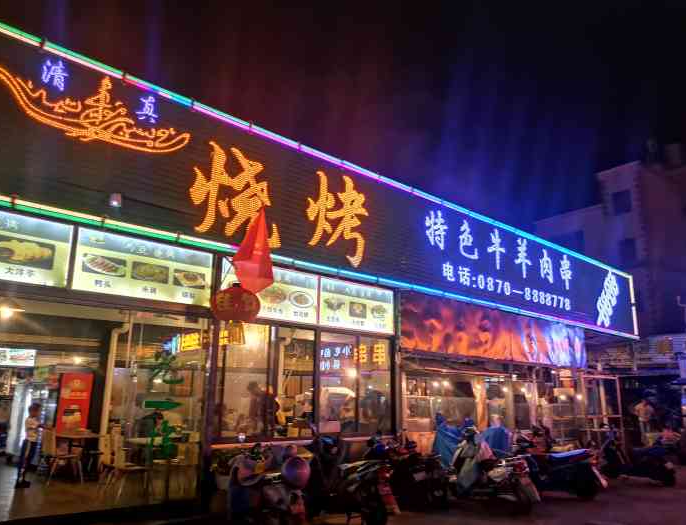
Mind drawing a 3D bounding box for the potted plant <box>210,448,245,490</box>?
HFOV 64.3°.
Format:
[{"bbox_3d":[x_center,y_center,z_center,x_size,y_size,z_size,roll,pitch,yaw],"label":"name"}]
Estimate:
[{"bbox_3d":[-1.467,2.702,7.059,0.450,0.500,0.420,13,-19,-41],"label":"potted plant"}]

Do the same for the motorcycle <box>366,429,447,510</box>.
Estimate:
[{"bbox_3d":[0.986,3.218,8.870,0.680,1.080,1.800,7,-14,-21],"label":"motorcycle"}]

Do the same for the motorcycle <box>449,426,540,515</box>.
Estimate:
[{"bbox_3d":[2.255,3.194,8.630,0.680,1.080,1.800,7,-14,-20],"label":"motorcycle"}]

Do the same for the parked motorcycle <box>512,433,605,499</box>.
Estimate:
[{"bbox_3d":[3.557,3.406,9.466,0.700,1.100,1.800,13,-19,-41],"label":"parked motorcycle"}]

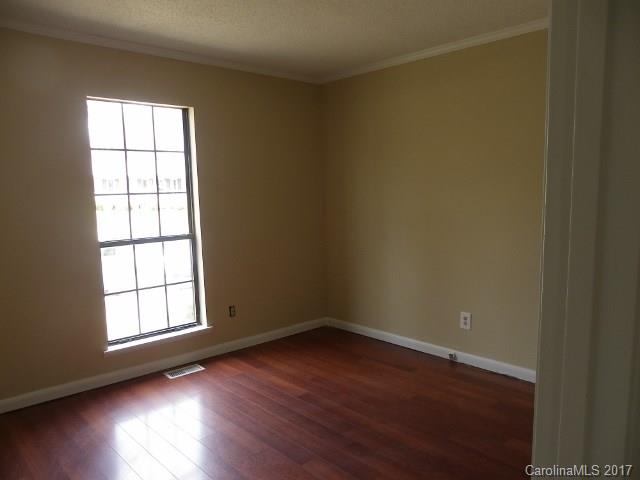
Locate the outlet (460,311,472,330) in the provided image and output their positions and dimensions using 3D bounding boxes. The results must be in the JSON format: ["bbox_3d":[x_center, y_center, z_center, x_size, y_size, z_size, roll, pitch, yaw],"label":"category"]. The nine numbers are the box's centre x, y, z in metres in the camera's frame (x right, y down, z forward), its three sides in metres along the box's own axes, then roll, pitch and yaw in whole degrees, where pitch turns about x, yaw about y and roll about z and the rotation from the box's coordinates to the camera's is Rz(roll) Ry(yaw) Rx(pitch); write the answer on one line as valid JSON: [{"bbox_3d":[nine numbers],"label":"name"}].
[{"bbox_3d":[1.118,0.624,3.691,0.014,0.122,0.078,-6,8,-42],"label":"outlet"}]

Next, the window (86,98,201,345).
[{"bbox_3d":[-1.312,-0.132,3.661,0.790,1.750,0.060,-6,8,-42],"label":"window"}]

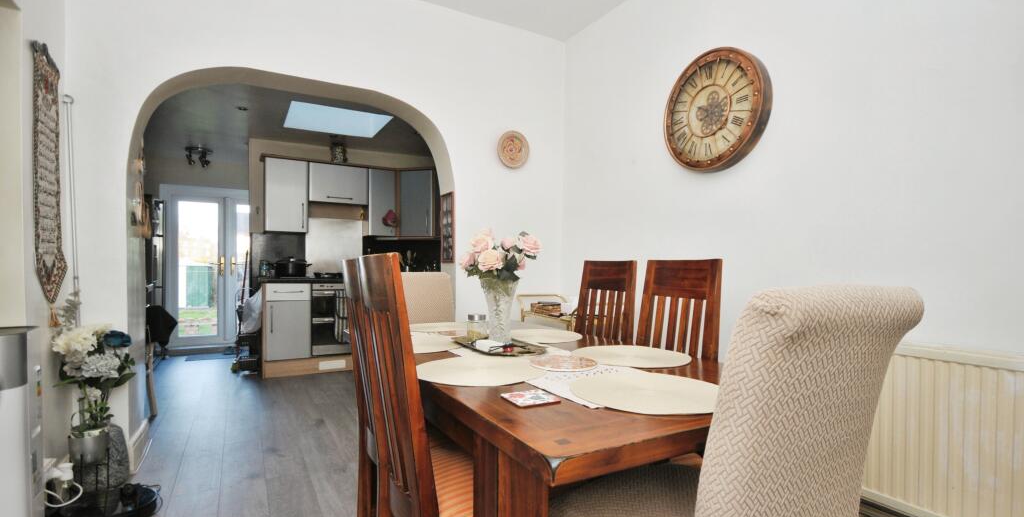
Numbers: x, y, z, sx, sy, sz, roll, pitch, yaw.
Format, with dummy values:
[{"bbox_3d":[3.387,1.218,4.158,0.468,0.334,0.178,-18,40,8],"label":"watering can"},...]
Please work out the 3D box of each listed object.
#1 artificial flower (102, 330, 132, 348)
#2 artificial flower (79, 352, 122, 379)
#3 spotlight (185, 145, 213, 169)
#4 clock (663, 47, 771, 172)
[{"bbox_3d":[-1.674,0.344,2.050,0.100,0.075,0.095,1,-1,-35],"label":"artificial flower"},{"bbox_3d":[-1.729,0.450,2.030,0.145,0.105,0.135,1,-1,-35],"label":"artificial flower"},{"bbox_3d":[-3.518,-1.127,5.432,0.310,0.210,0.260,0,-1,-29],"label":"spotlight"},{"bbox_3d":[1.011,-0.743,2.441,0.072,0.595,0.595,0,-1,-29],"label":"clock"}]

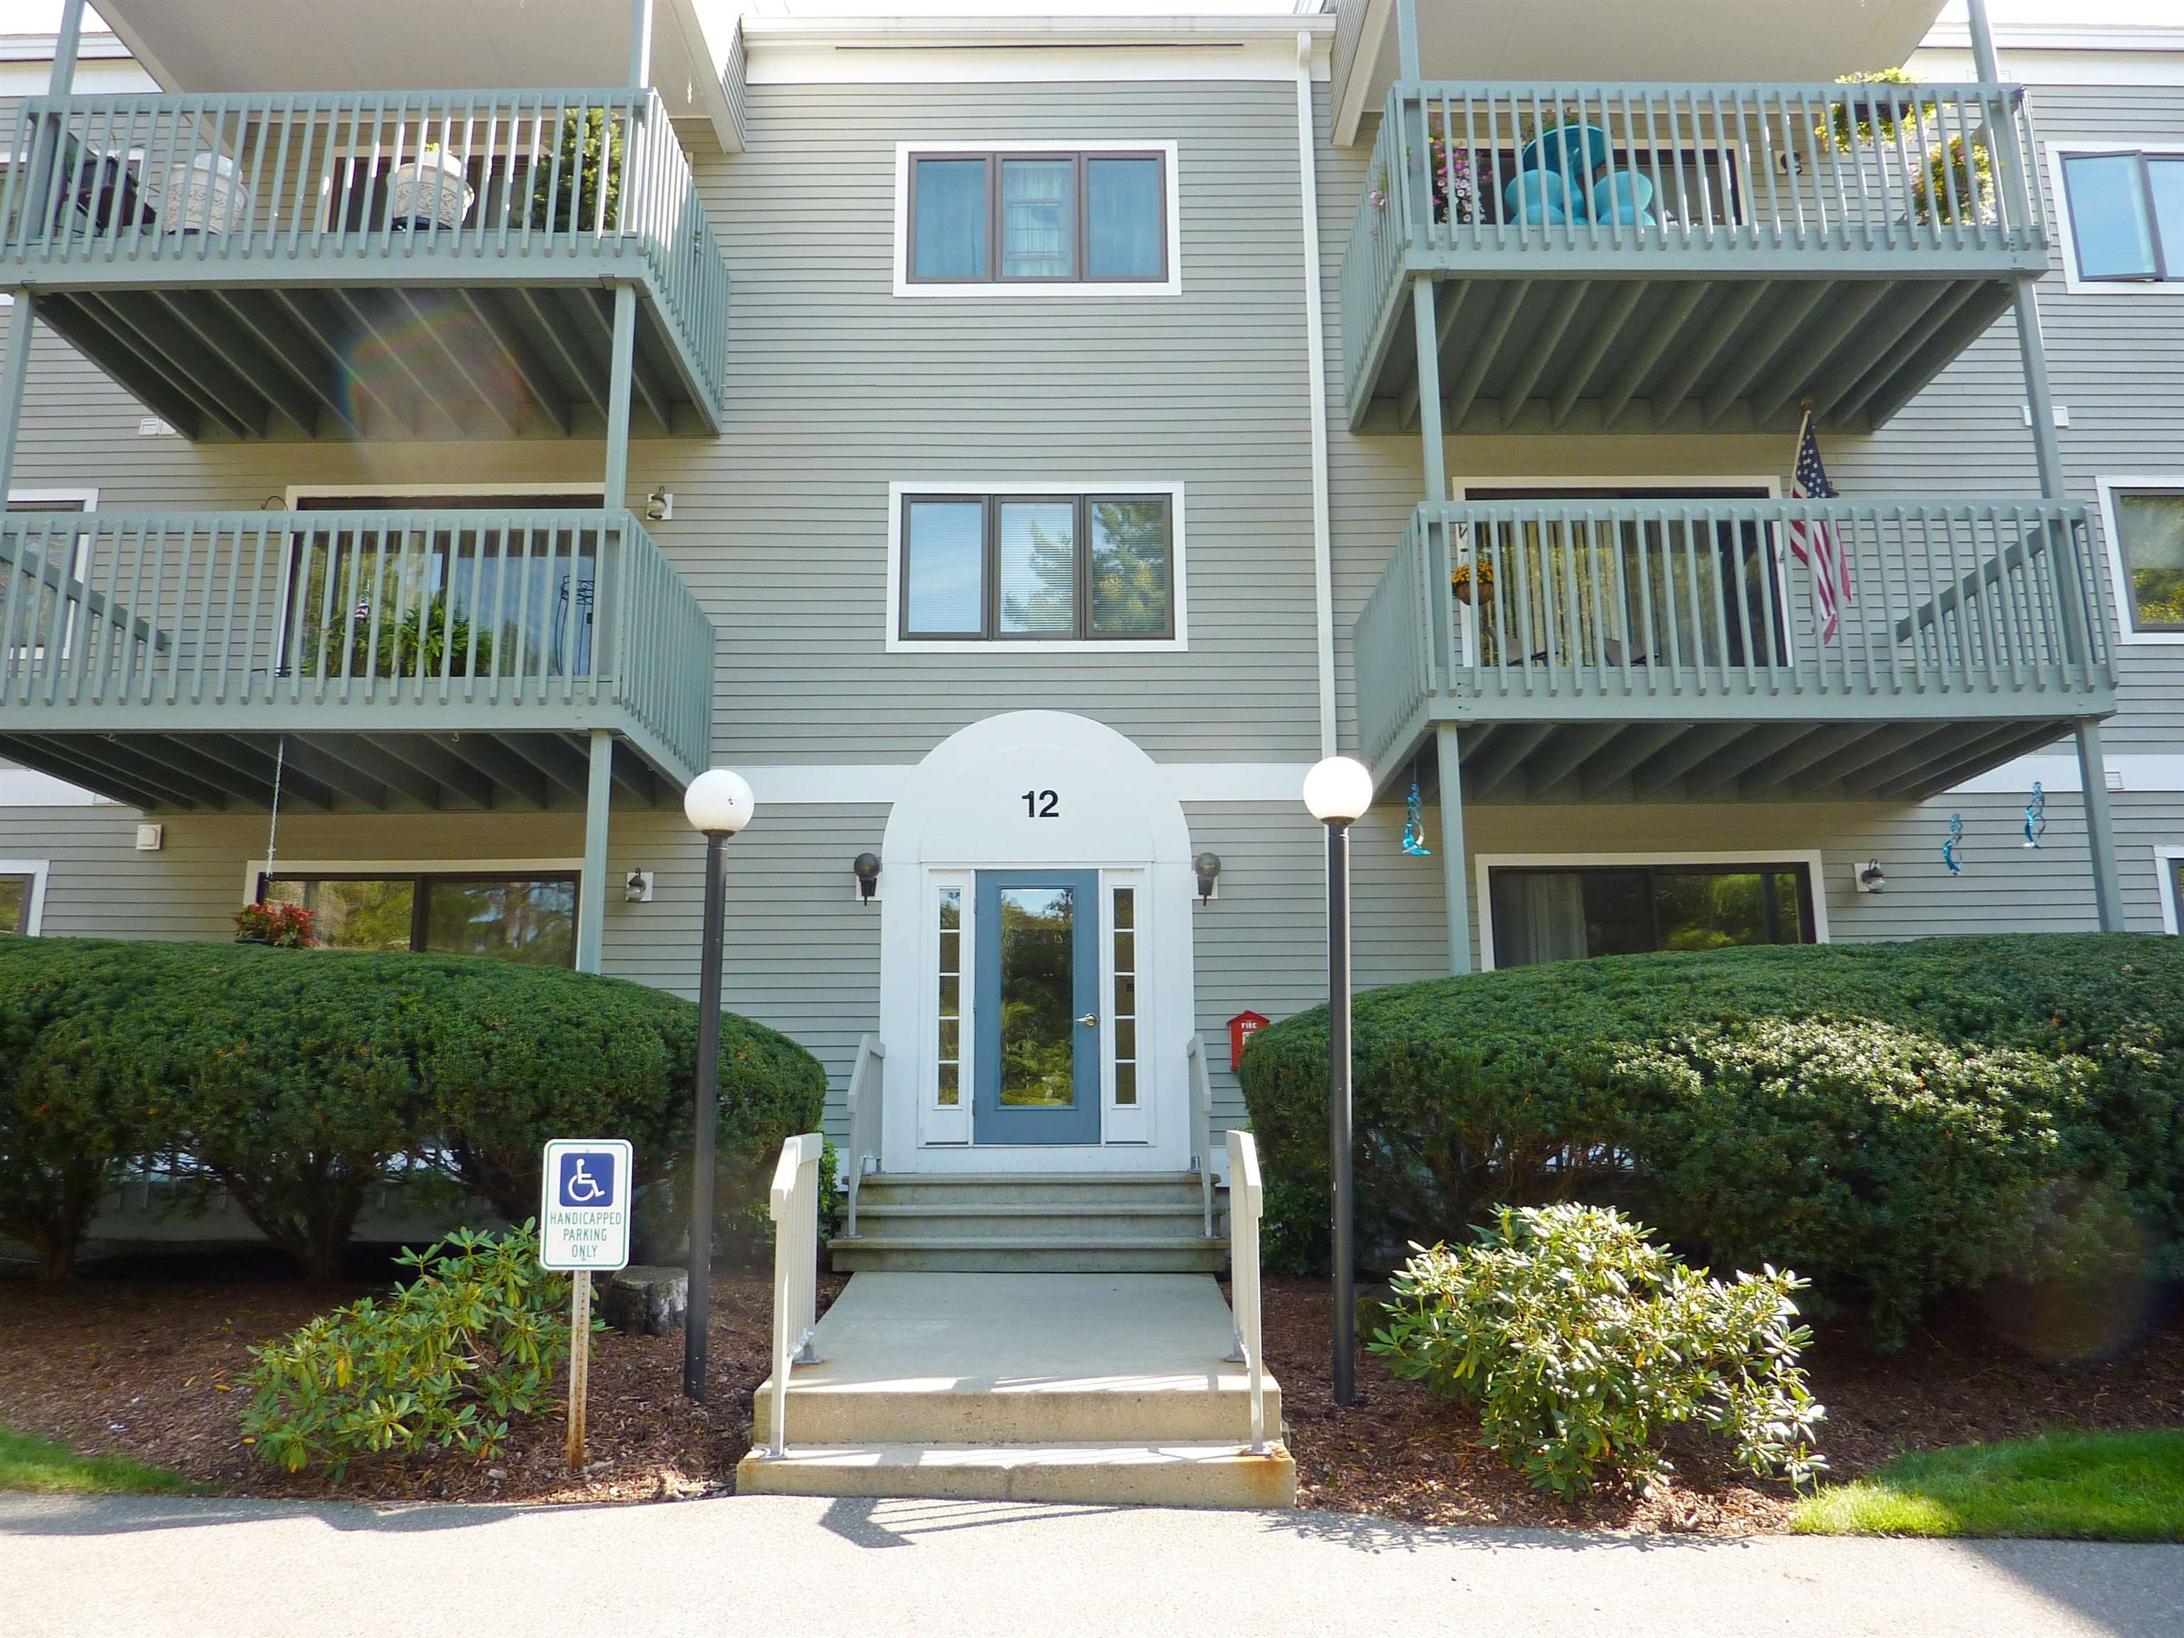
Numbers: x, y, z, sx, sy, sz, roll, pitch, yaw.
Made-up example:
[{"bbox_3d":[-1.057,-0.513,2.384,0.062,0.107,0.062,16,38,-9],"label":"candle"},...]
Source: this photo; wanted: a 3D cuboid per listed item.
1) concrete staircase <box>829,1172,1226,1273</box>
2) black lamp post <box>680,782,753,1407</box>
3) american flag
[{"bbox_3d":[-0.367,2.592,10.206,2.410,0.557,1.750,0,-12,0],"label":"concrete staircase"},{"bbox_3d":[-1.630,1.060,6.643,0.300,2.634,0.300,0,-12,0],"label":"black lamp post"},{"bbox_3d":[5.340,-2.136,11.697,0.382,1.800,0.480,0,-12,0],"label":"american flag"}]

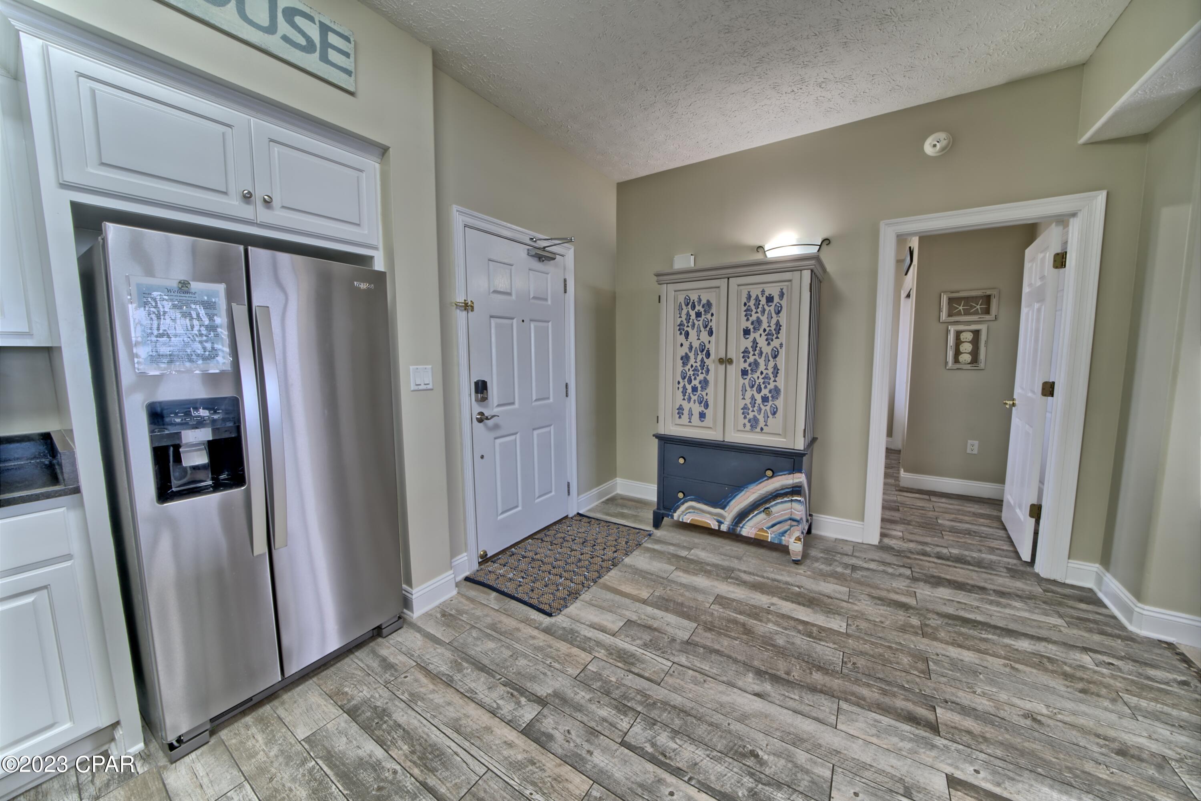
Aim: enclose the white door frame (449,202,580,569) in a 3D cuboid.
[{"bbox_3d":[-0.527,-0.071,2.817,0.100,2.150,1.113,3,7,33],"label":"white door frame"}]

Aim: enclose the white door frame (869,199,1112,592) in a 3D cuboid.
[{"bbox_3d":[2.251,-0.056,2.468,0.957,2.136,0.130,3,7,33],"label":"white door frame"}]

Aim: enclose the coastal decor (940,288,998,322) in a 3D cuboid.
[{"bbox_3d":[3.266,-0.835,3.554,0.382,0.266,0.035,3,7,32],"label":"coastal decor"}]

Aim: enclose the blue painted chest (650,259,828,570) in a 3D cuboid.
[{"bbox_3d":[0.957,0.044,2.864,1.028,1.858,0.518,3,7,32],"label":"blue painted chest"}]

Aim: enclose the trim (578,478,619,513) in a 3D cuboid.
[{"bbox_3d":[-0.006,0.856,3.624,0.017,0.141,0.641,3,7,33],"label":"trim"}]

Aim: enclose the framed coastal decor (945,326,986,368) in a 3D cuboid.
[{"bbox_3d":[3.317,-0.483,3.628,0.264,0.388,0.028,3,7,33],"label":"framed coastal decor"}]

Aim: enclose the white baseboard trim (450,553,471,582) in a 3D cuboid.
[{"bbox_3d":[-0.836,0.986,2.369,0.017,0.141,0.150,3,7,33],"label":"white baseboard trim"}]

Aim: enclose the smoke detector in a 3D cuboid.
[{"bbox_3d":[2.017,-1.538,2.390,0.132,0.132,0.045,3,7,33],"label":"smoke detector"}]

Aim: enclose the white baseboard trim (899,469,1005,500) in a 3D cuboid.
[{"bbox_3d":[3.318,0.810,3.773,0.790,0.141,0.017,3,7,33],"label":"white baseboard trim"}]

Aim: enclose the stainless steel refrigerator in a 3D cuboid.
[{"bbox_3d":[-1.451,0.269,1.726,0.790,1.670,0.810,3,7,35],"label":"stainless steel refrigerator"}]

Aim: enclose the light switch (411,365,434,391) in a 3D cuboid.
[{"bbox_3d":[-0.877,-0.108,1.974,0.012,0.117,0.116,3,7,34],"label":"light switch"}]

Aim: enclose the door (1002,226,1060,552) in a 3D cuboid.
[{"bbox_3d":[2.848,-0.042,2.659,0.037,2.025,0.775,4,7,38],"label":"door"}]

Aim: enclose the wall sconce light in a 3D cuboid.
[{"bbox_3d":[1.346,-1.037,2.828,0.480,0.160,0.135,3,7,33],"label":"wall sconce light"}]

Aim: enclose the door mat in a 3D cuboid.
[{"bbox_3d":[-0.213,1.001,2.660,0.660,0.012,1.165,3,7,33],"label":"door mat"}]

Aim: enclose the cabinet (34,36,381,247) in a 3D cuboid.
[{"bbox_3d":[-1.508,-0.851,1.629,0.550,0.410,0.910,3,7,35],"label":"cabinet"}]

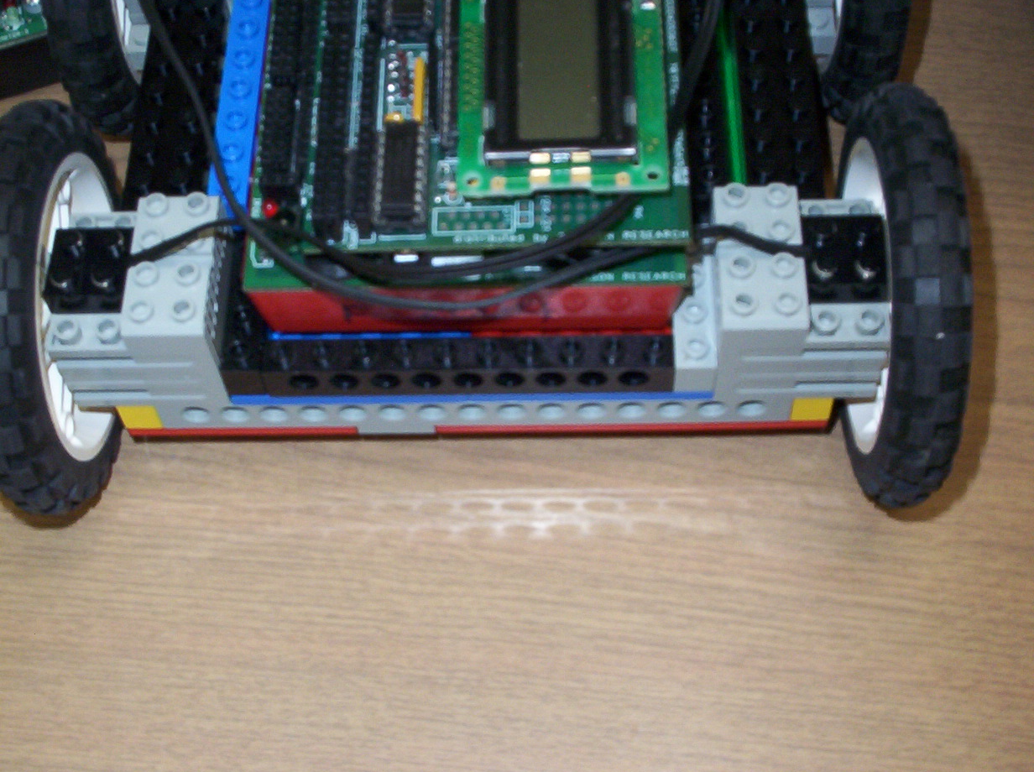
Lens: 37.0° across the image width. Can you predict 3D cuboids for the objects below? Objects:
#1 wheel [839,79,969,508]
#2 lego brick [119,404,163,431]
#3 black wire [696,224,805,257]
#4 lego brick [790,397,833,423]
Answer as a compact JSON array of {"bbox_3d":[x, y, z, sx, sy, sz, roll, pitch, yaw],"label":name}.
[{"bbox_3d":[0.075,-0.017,0.305,0.015,0.082,0.082,-1,61,2],"label":"wheel"},{"bbox_3d":[-0.077,0.002,0.317,0.008,0.010,0.010,-1,61,2],"label":"lego brick"},{"bbox_3d":[0.044,-0.027,0.289,0.021,0.005,0.005,-1,61,2],"label":"black wire"},{"bbox_3d":[0.059,0.000,0.312,0.008,0.010,0.010,-1,61,2],"label":"lego brick"}]

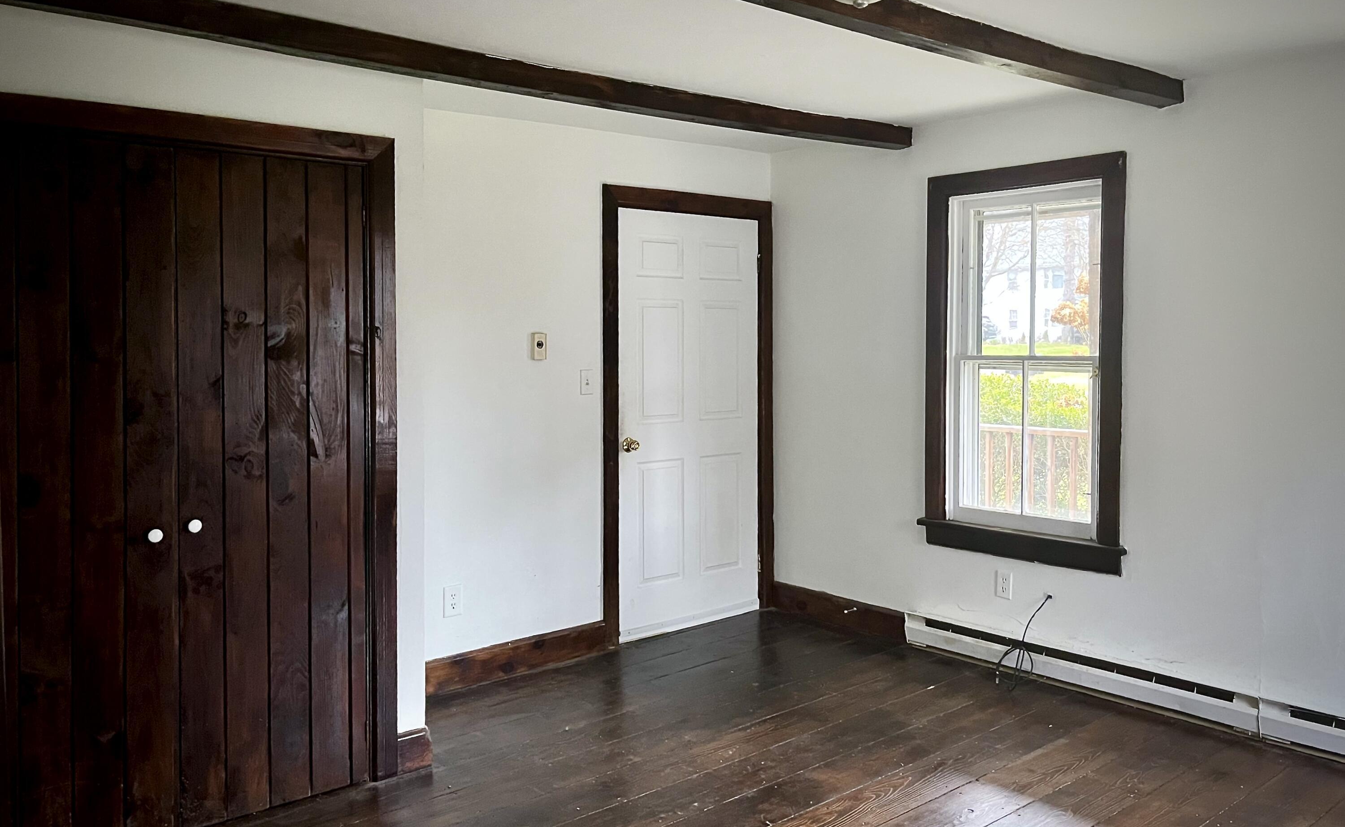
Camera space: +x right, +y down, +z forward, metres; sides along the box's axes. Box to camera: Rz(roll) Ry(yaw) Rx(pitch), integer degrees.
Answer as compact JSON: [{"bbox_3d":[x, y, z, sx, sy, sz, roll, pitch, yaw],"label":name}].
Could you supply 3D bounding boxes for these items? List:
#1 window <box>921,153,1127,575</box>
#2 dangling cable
[{"bbox_3d":[1.432,-0.200,4.194,0.060,1.631,0.965,-4,5,-40],"label":"window"},{"bbox_3d":[1.449,0.923,4.179,0.165,0.370,0.190,-4,5,-40],"label":"dangling cable"}]

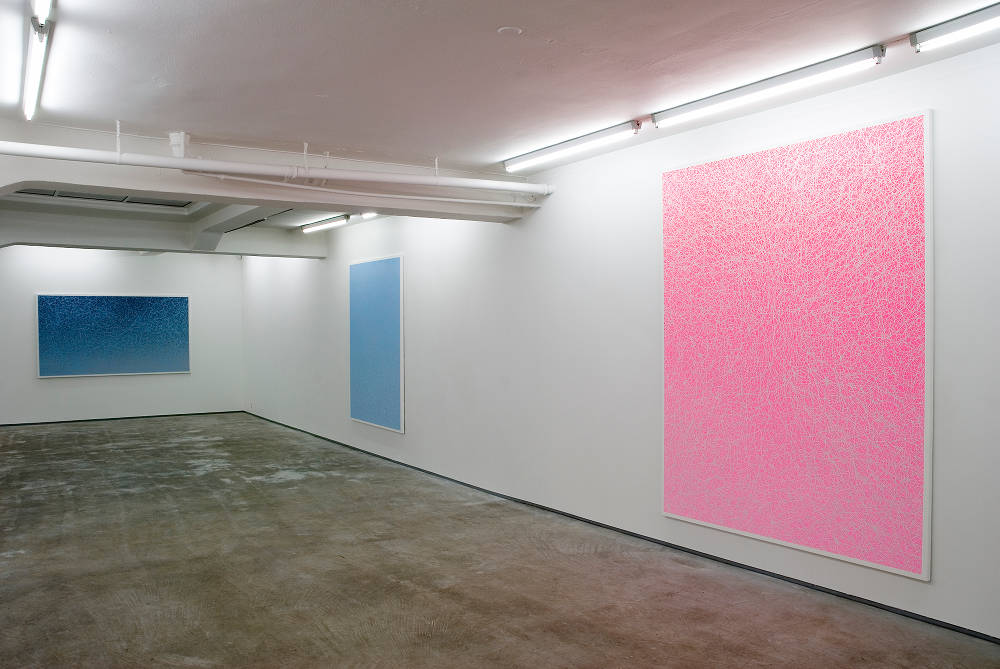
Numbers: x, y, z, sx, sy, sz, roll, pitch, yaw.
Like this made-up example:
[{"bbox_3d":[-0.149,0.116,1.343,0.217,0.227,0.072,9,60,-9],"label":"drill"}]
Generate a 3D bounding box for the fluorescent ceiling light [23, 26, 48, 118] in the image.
[{"bbox_3d":[-2.417,-1.331,3.896,0.075,0.093,1.510,-1,1,-35],"label":"fluorescent ceiling light"}]

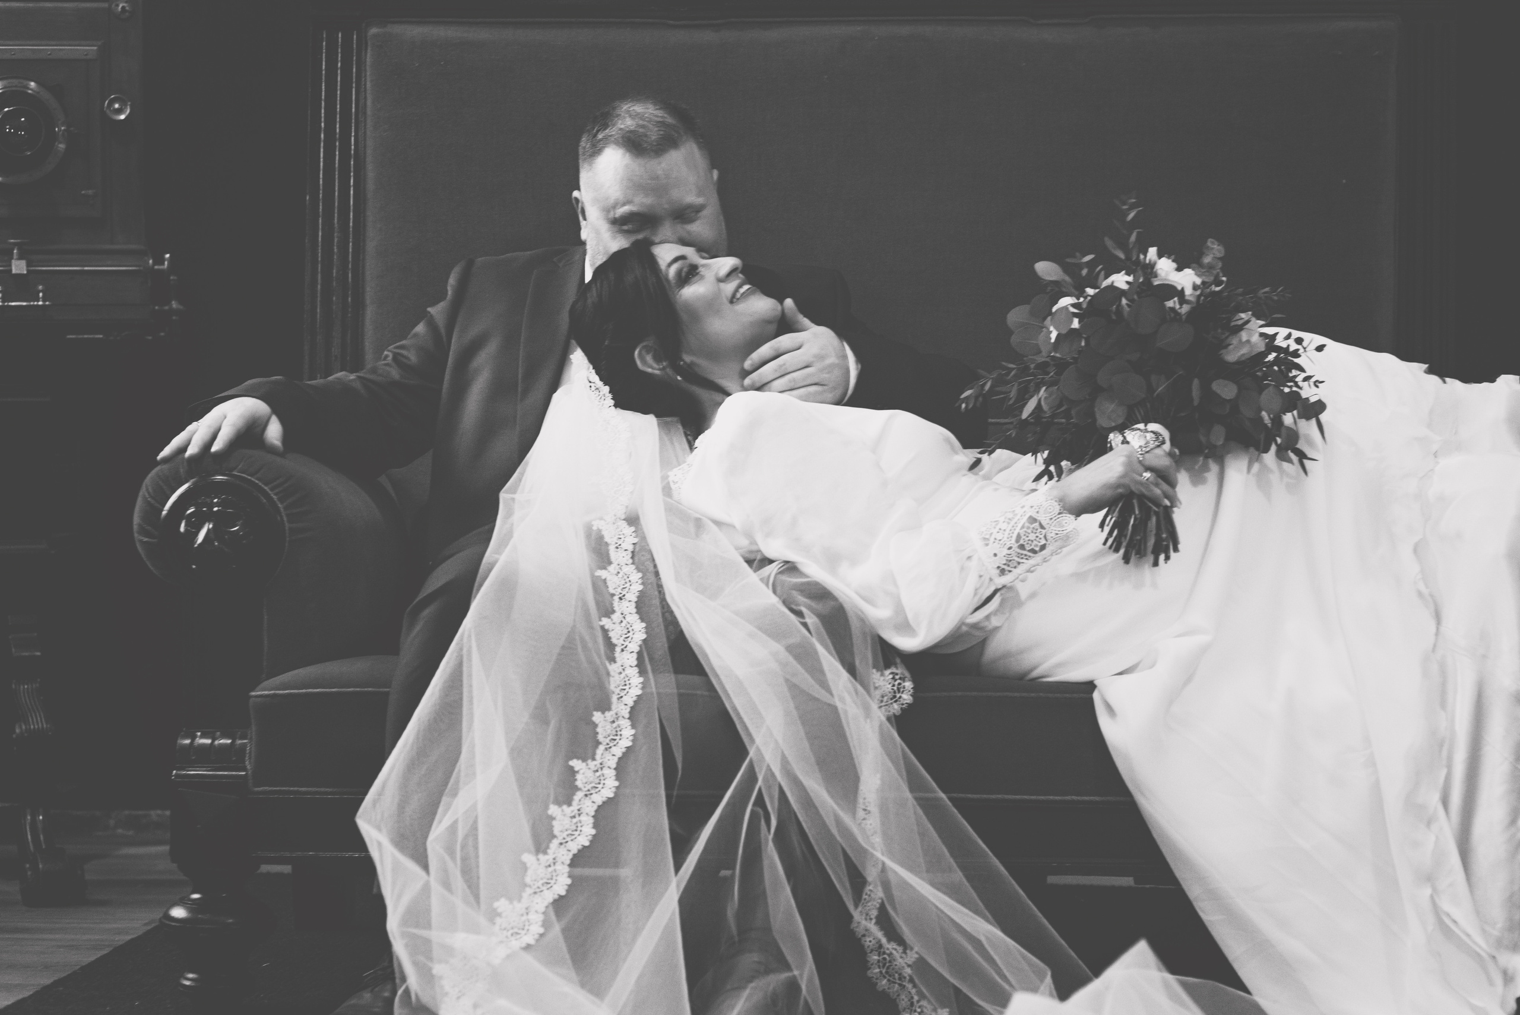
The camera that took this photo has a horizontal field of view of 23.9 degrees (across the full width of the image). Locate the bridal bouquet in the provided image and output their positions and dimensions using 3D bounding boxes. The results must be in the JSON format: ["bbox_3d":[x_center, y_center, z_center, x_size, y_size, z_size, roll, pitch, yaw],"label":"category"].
[{"bbox_3d":[0.460,-0.152,4.280,0.430,0.440,0.370,0,1,3],"label":"bridal bouquet"}]

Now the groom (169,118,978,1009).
[{"bbox_3d":[-0.220,0.045,4.370,0.990,1.140,0.920,0,1,-1],"label":"groom"}]

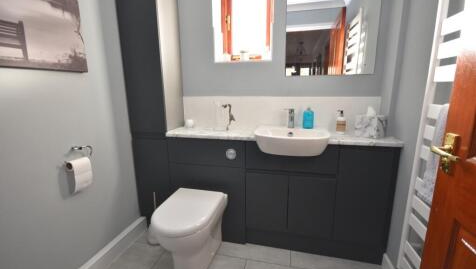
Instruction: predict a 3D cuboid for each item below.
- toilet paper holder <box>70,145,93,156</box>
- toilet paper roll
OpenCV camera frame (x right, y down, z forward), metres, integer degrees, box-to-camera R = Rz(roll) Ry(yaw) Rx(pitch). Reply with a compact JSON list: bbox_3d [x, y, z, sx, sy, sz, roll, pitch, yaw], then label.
[{"bbox_3d":[-0.895,0.115,1.092,0.080,0.083,0.132,2,11,13],"label":"toilet paper holder"},{"bbox_3d":[-0.870,0.213,1.082,0.070,0.166,0.100,2,11,13],"label":"toilet paper roll"}]

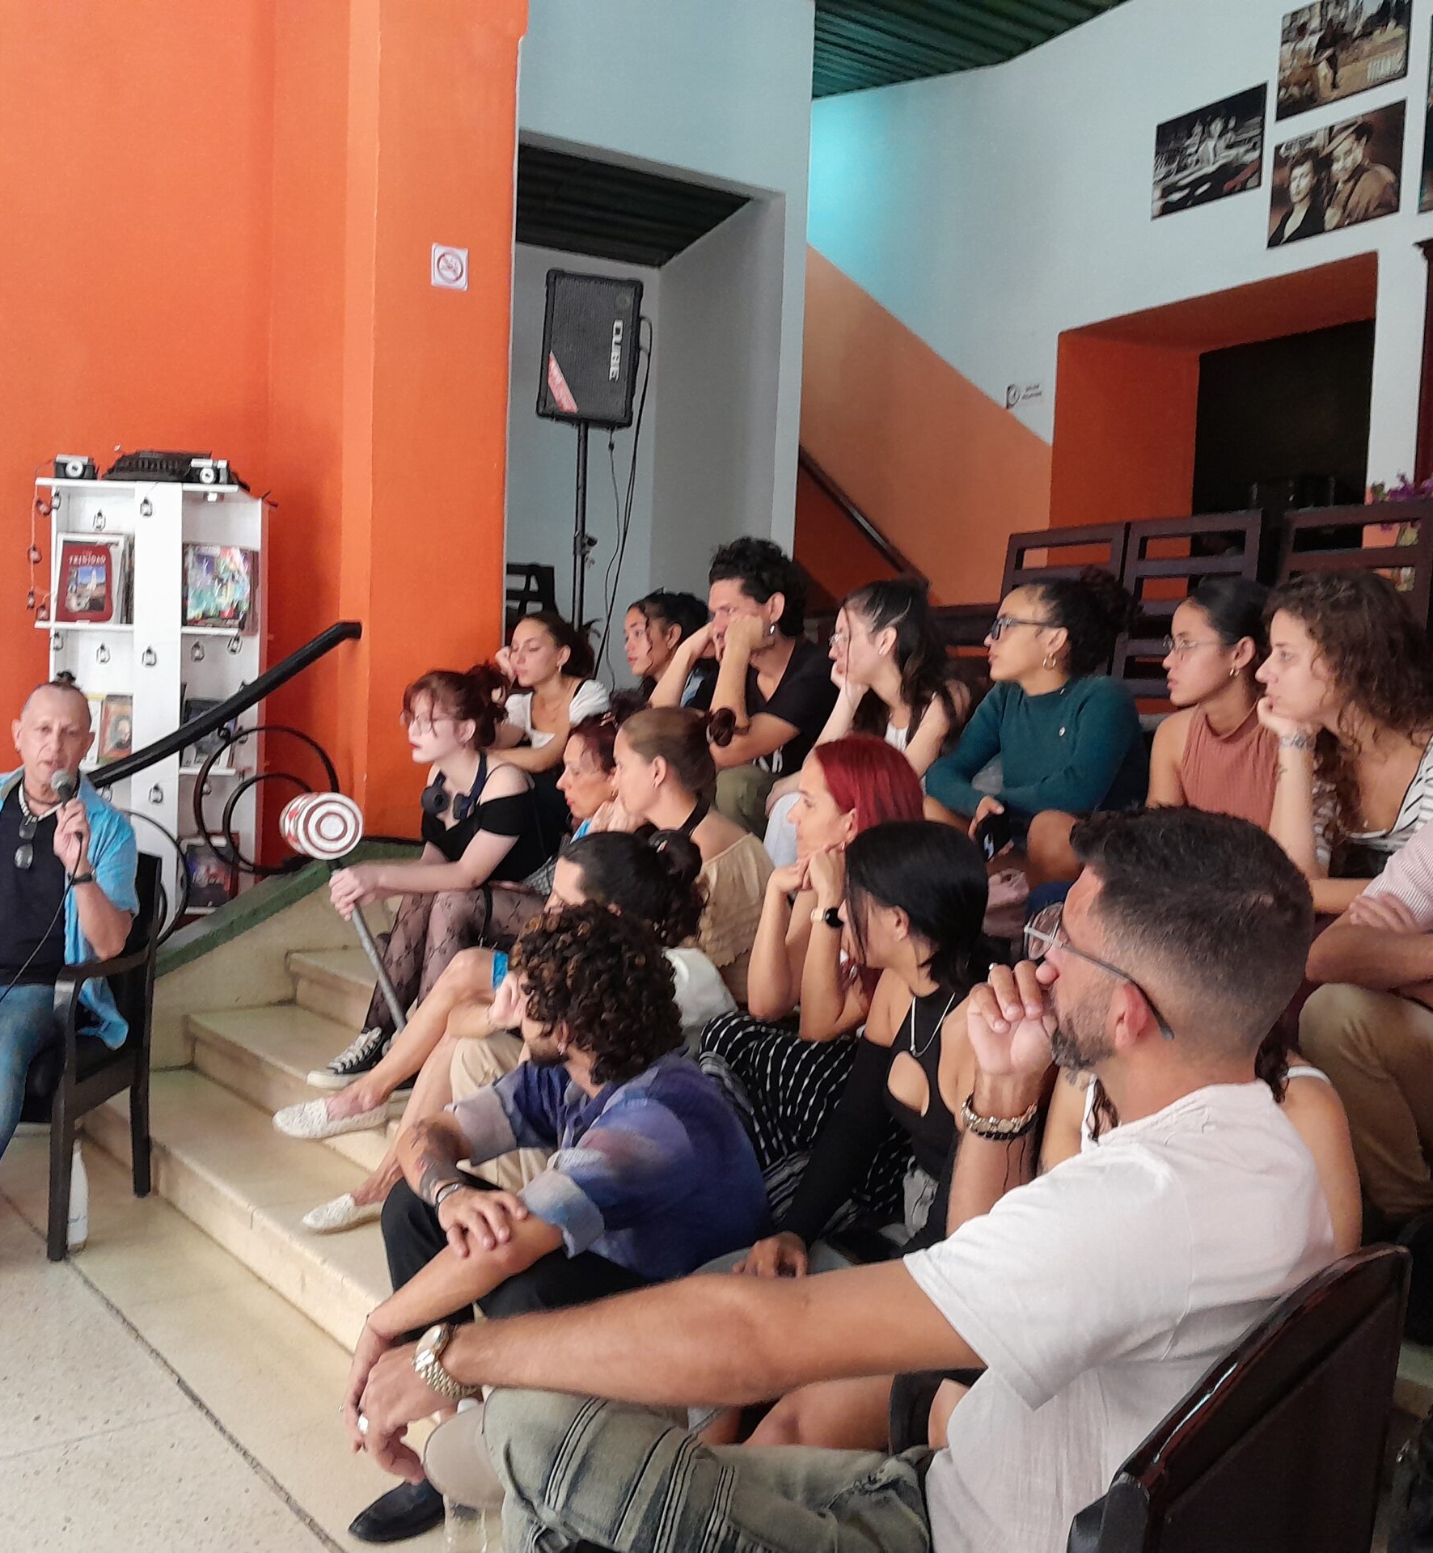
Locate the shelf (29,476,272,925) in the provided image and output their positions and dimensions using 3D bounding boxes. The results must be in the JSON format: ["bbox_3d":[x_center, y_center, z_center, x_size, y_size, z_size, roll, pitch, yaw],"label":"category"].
[{"bbox_3d":[-1.916,0.003,5.434,0.720,1.965,0.270,2,3,-1],"label":"shelf"}]

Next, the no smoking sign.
[{"bbox_3d":[-0.888,-1.695,5.382,0.142,0.145,0.006,0,4,-34],"label":"no smoking sign"}]

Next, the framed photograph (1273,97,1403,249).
[{"bbox_3d":[2.081,-2.017,5.422,0.030,0.352,0.540,0,4,-29],"label":"framed photograph"}]

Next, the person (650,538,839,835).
[{"bbox_3d":[0.083,-0.050,4.054,0.660,1.075,0.540,-1,4,-38],"label":"person"}]

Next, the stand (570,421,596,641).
[{"bbox_3d":[-0.499,-0.570,5.727,0.750,1.410,0.750,-1,4,-38],"label":"stand"}]

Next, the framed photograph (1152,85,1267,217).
[{"bbox_3d":[1.902,-2.404,6.226,0.025,0.380,0.571,0,4,-30],"label":"framed photograph"}]

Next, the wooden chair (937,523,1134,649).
[{"bbox_3d":[0.734,-0.192,4.359,0.520,1.000,0.450,0,4,-30],"label":"wooden chair"}]

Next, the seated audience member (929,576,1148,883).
[{"bbox_3d":[0.723,0.045,3.638,0.640,0.980,0.500,-1,5,-40],"label":"seated audience member"}]

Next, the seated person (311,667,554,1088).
[{"bbox_3d":[-0.650,0.245,4.201,0.800,1.050,0.490,0,4,-35],"label":"seated person"}]

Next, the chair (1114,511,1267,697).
[{"bbox_3d":[0.974,-0.152,3.989,0.520,1.000,0.450,0,4,-30],"label":"chair"}]

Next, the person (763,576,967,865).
[{"bbox_3d":[0.358,0.019,3.867,0.640,0.980,0.440,0,4,-33],"label":"person"}]

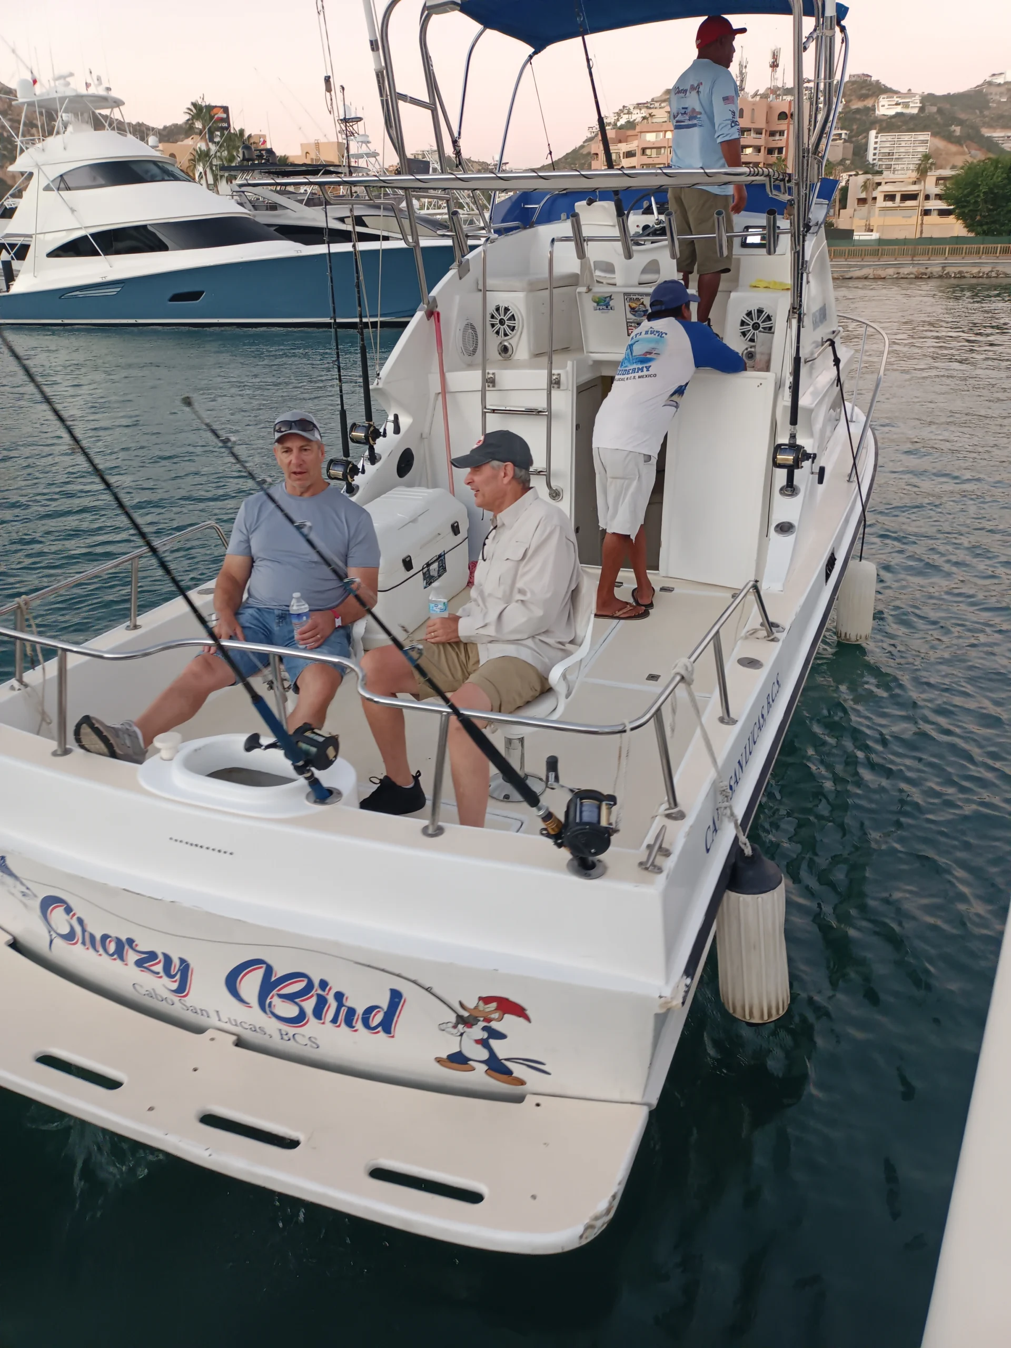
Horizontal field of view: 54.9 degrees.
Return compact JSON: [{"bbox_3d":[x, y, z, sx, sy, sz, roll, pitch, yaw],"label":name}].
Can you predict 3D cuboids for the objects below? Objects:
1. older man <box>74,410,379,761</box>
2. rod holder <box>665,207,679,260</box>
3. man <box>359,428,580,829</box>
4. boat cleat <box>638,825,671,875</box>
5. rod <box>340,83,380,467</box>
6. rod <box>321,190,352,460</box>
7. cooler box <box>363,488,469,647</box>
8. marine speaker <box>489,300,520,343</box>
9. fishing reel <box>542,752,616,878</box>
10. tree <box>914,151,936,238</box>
[{"bbox_3d":[-0.923,-0.249,3.394,0.900,1.220,0.830,4,24,12],"label":"older man"},{"bbox_3d":[0.874,-2.293,5.090,0.053,0.270,0.053,2,51,21],"label":"rod holder"},{"bbox_3d":[-0.105,-0.136,3.225,0.780,1.290,0.580,-12,26,-25],"label":"man"},{"bbox_3d":[0.360,0.428,2.321,0.064,0.052,0.190,8,25,21],"label":"boat cleat"},{"bbox_3d":[-0.559,-1.424,3.739,0.140,1.454,0.120,-2,24,0],"label":"rod"},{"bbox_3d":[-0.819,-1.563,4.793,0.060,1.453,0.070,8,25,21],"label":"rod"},{"bbox_3d":[-0.597,-0.592,5.054,0.480,0.550,0.920,8,25,21],"label":"cooler box"},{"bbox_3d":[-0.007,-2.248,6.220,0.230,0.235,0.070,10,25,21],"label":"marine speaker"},{"bbox_3d":[0.169,0.317,2.180,0.150,0.150,0.220,-1,59,24],"label":"fishing reel"},{"bbox_3d":[52.299,-59.141,121.623,2.600,11.600,2.600,8,25,21],"label":"tree"}]

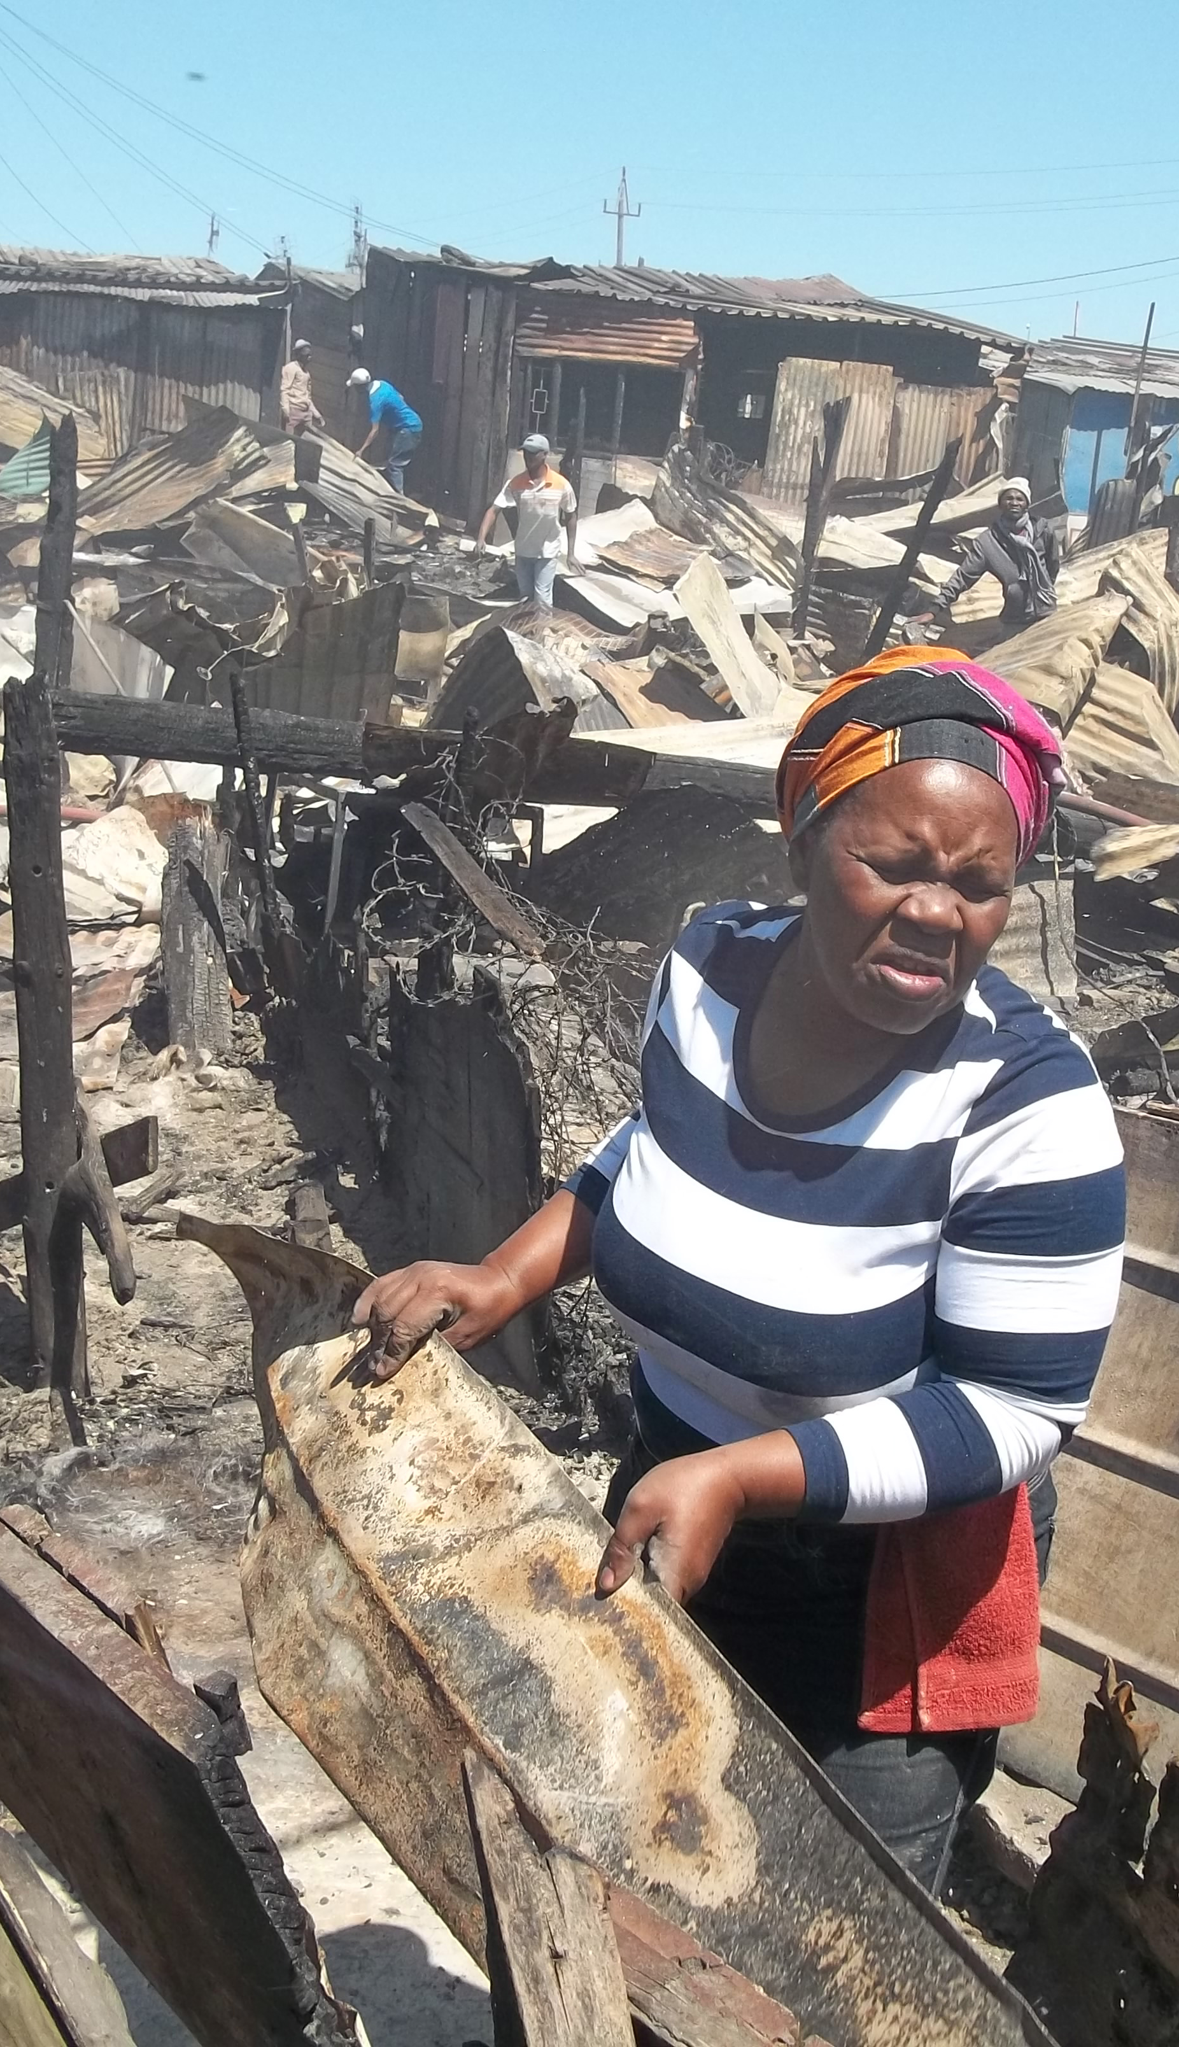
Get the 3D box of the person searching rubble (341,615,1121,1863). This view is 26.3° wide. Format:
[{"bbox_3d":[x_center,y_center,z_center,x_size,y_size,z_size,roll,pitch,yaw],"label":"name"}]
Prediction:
[{"bbox_3d":[0.150,0.500,1.999,0.600,1.580,0.520,11,17,24],"label":"person searching rubble"}]

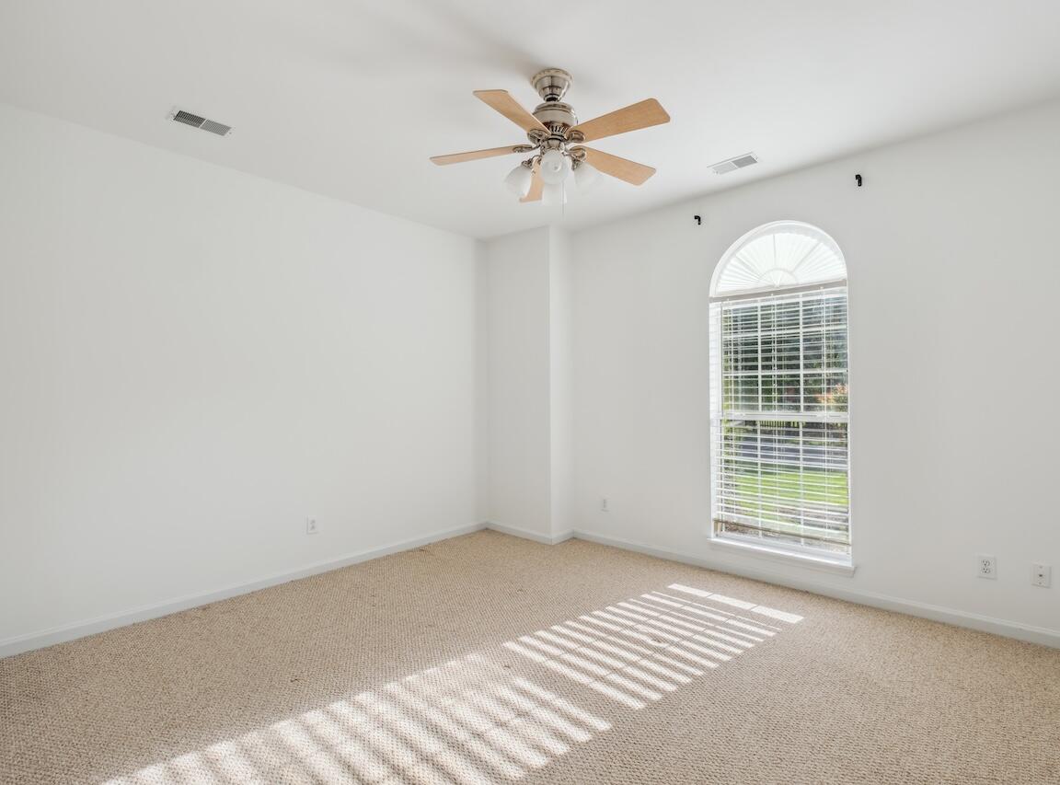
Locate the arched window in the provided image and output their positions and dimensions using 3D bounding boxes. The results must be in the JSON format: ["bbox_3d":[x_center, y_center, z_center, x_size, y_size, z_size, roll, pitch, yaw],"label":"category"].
[{"bbox_3d":[1.691,-0.035,3.369,0.870,2.200,0.120,-1,-1,42],"label":"arched window"}]

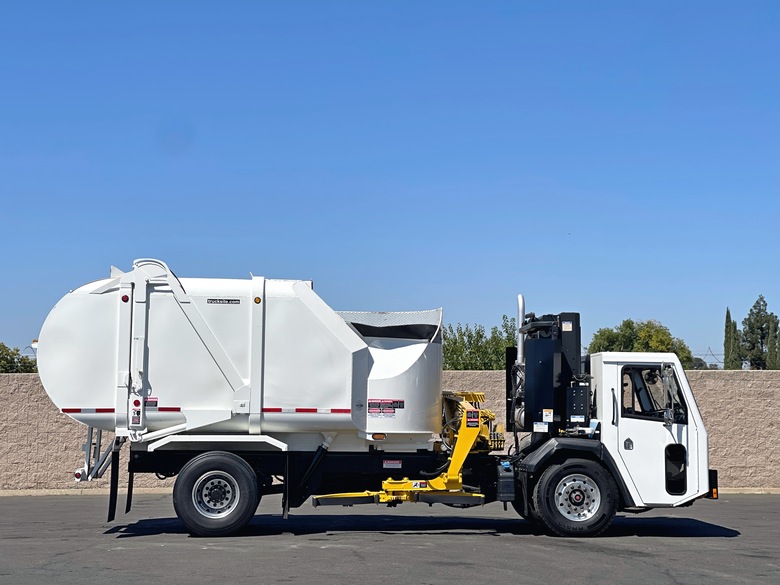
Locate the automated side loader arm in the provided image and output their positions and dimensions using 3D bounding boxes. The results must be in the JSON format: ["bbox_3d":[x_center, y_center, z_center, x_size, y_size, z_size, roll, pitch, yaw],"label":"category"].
[{"bbox_3d":[0.231,2.007,18.599,2.480,1.500,1.100,1,-5,-5],"label":"automated side loader arm"}]

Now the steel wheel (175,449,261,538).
[{"bbox_3d":[-2.148,2.508,17.944,1.055,1.055,0.290,1,-5,-5],"label":"steel wheel"}]

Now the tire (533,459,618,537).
[{"bbox_3d":[2.365,2.603,18.324,1.010,1.010,0.300,1,-5,-5],"label":"tire"}]

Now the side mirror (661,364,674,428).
[{"bbox_3d":[3.479,1.279,18.080,0.150,0.800,0.220,1,-5,-5],"label":"side mirror"}]

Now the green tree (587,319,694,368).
[{"bbox_3d":[10.405,4.044,59.723,4.600,5.950,4.300,-1,-5,10],"label":"green tree"}]

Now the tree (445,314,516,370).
[{"bbox_3d":[2.563,2.962,41.783,2.700,4.660,2.400,0,-5,4],"label":"tree"}]

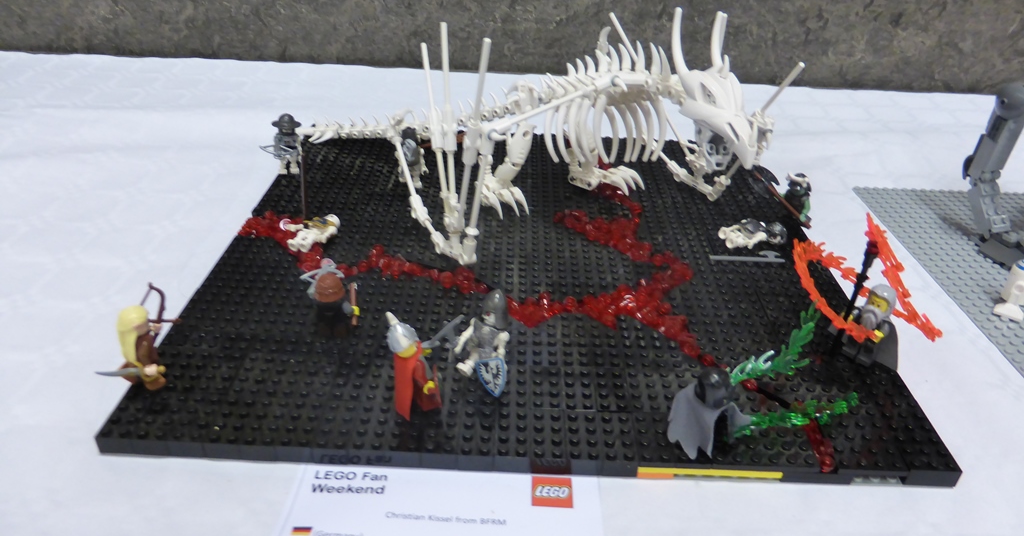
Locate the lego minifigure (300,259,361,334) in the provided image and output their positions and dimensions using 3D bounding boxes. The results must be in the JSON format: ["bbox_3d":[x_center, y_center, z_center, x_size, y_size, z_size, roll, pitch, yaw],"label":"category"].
[{"bbox_3d":[-0.096,0.016,0.379,0.029,0.039,0.024,2,32,0],"label":"lego minifigure"}]

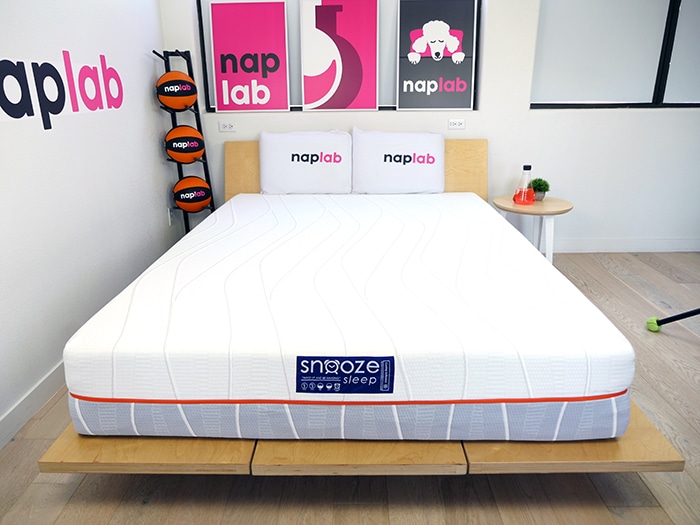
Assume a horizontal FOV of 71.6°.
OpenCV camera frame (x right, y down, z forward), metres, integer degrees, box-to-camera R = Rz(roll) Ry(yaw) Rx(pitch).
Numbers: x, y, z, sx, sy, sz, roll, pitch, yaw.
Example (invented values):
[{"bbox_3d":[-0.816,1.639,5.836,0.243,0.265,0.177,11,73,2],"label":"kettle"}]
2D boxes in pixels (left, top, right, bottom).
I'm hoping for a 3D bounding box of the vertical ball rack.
[{"bbox_3d":[-1.083,-0.650,3.223,0.200,1.390,0.240,0,20,2],"label":"vertical ball rack"}]

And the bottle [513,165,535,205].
[{"bbox_3d":[1.128,-0.496,3.099,0.140,0.234,0.140,0,20,2],"label":"bottle"}]

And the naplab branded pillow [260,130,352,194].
[{"bbox_3d":[-0.283,-0.643,3.160,0.600,0.415,0.140,0,4,2],"label":"naplab branded pillow"}]

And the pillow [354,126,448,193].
[{"bbox_3d":[0.316,-0.651,3.160,0.600,0.415,0.140,0,4,2],"label":"pillow"}]

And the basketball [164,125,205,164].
[{"bbox_3d":[-1.065,-0.758,3.136,0.240,0.240,0.240,-7,21,-17],"label":"basketball"}]

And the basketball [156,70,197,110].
[{"bbox_3d":[-1.082,-1.065,3.026,0.240,0.240,0.240,-7,21,-17],"label":"basketball"}]

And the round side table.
[{"bbox_3d":[1.181,-0.171,3.180,0.485,0.435,0.485,0,20,2],"label":"round side table"}]

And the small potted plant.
[{"bbox_3d":[1.256,-0.481,3.189,0.140,0.140,0.140,0,20,2],"label":"small potted plant"}]

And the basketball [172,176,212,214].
[{"bbox_3d":[-1.050,-0.452,3.245,0.240,0.240,0.240,-7,21,-17],"label":"basketball"}]

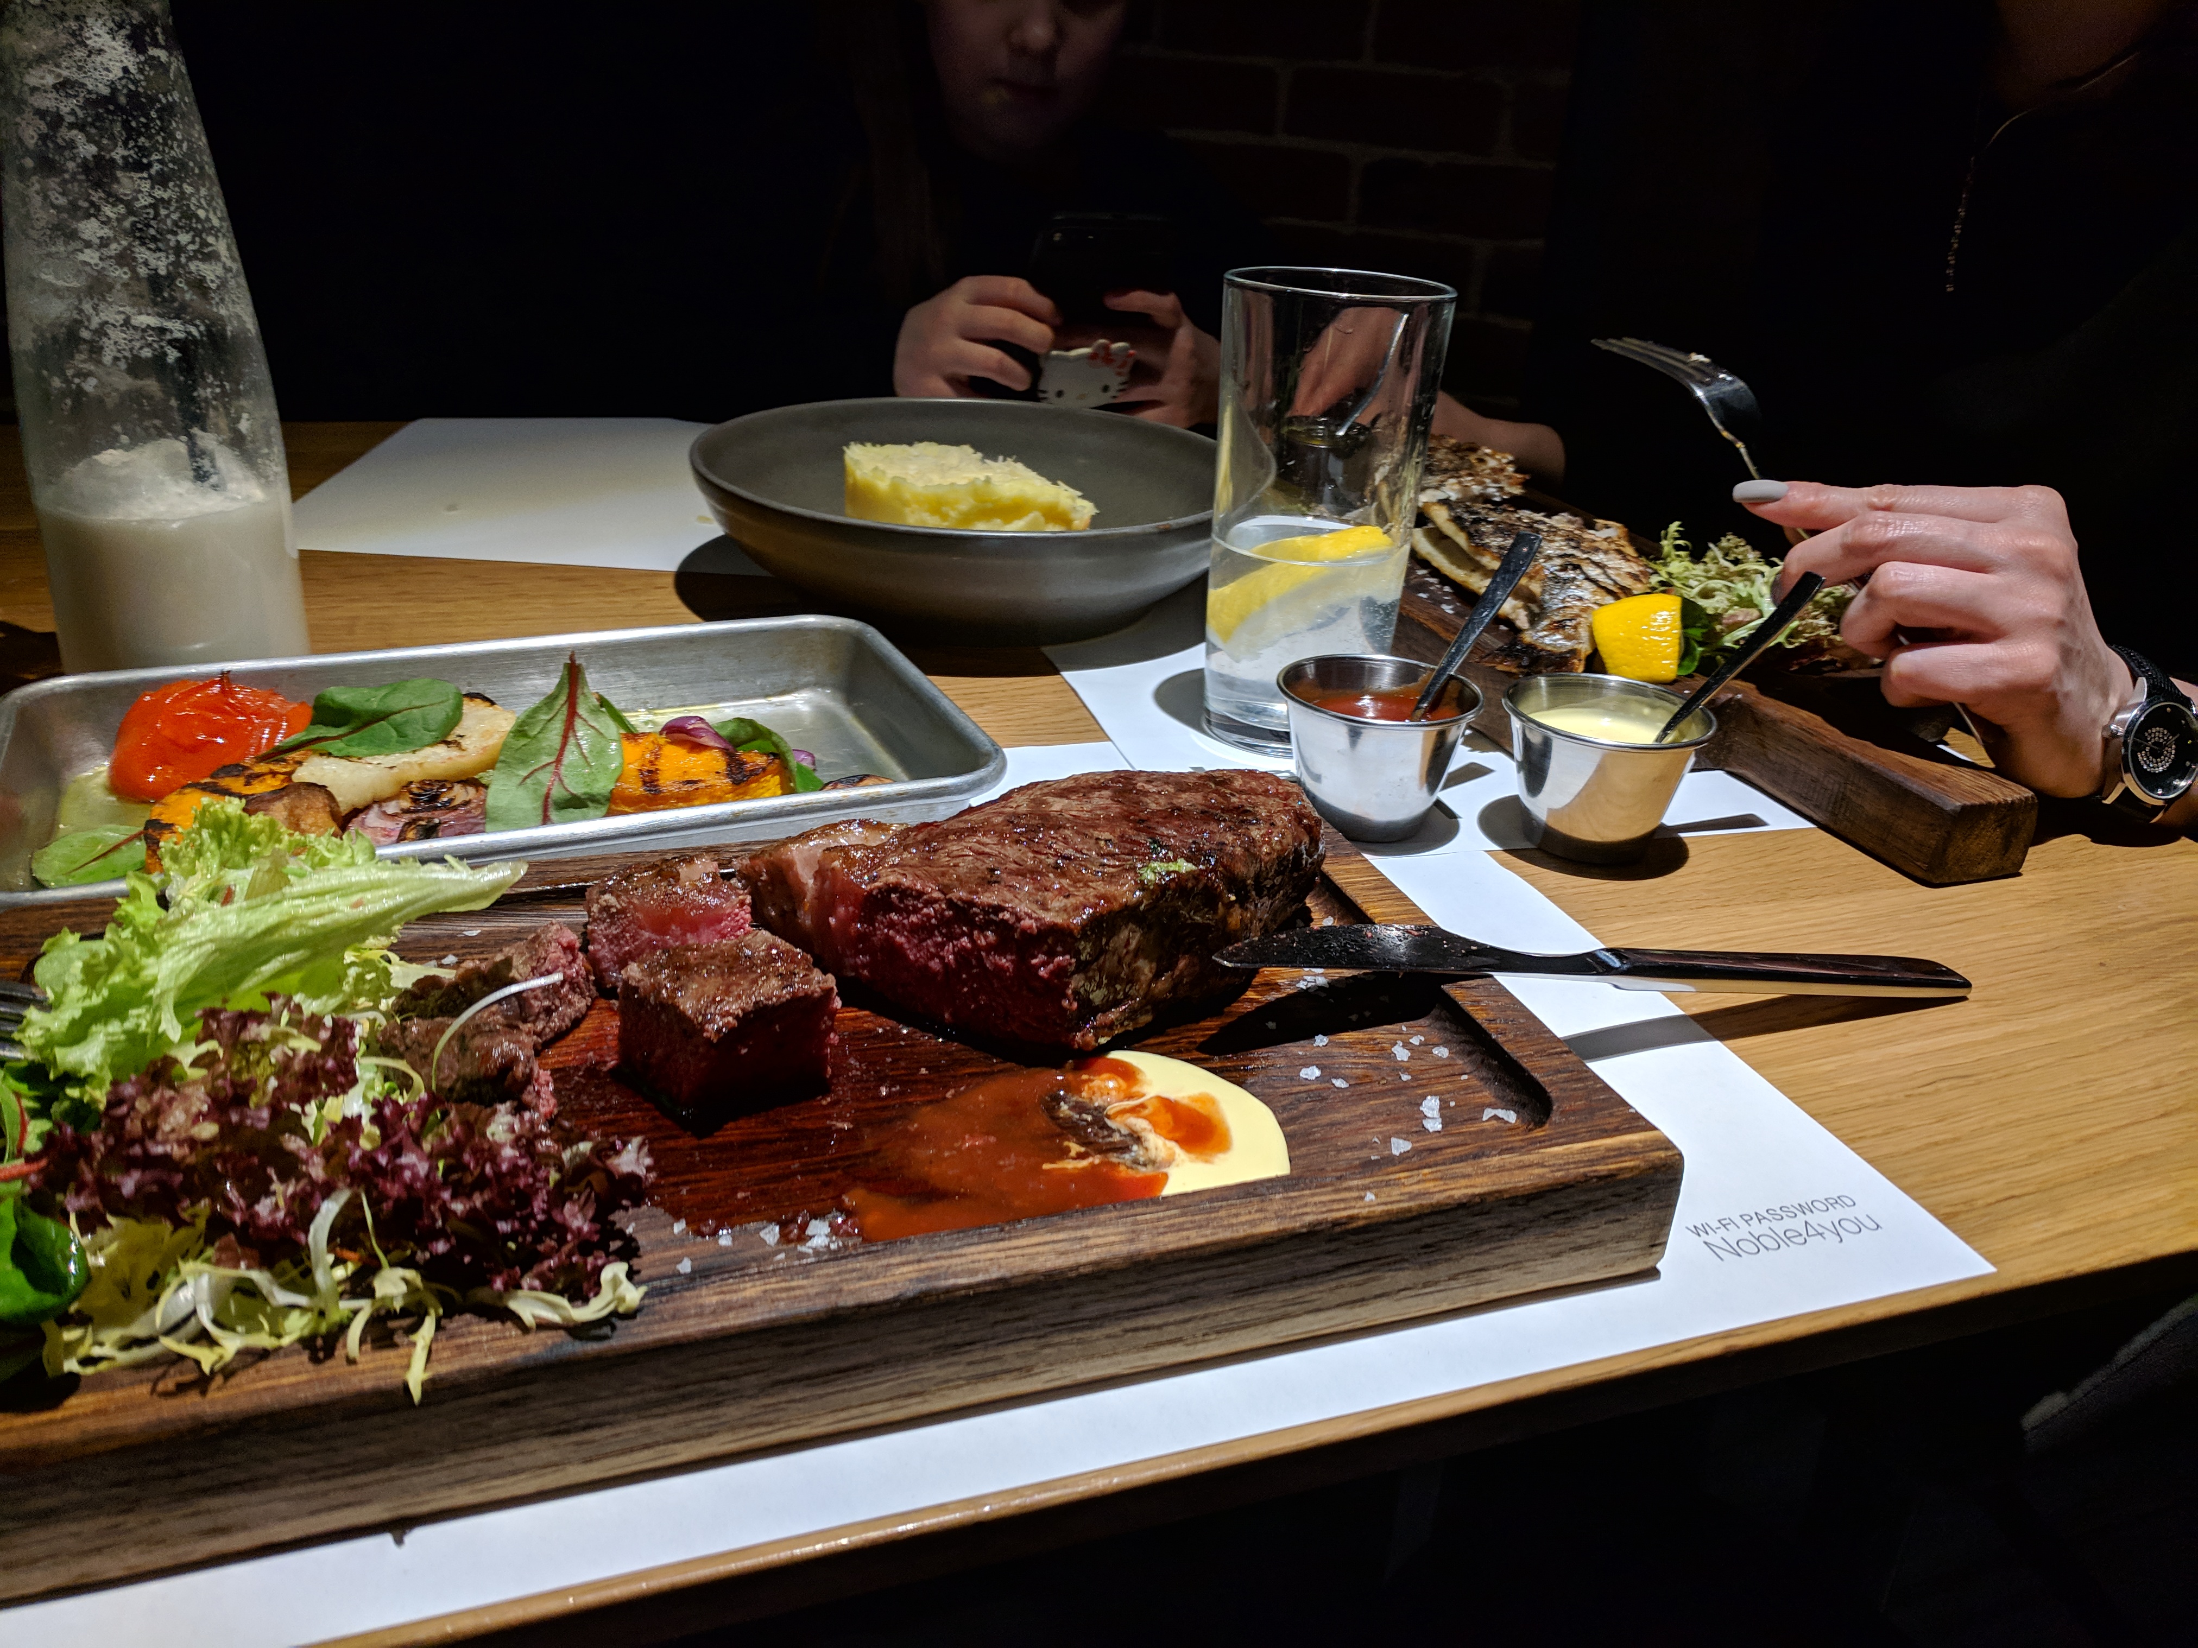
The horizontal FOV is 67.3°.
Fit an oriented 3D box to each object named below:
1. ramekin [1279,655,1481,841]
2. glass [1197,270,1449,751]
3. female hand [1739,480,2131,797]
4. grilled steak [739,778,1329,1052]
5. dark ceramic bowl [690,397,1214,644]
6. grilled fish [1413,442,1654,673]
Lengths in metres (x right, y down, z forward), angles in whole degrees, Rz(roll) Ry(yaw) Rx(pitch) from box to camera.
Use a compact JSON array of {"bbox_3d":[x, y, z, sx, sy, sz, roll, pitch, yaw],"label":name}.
[{"bbox_3d":[0.084,-0.021,0.507,0.062,0.043,0.062,3,25,-1],"label":"ramekin"},{"bbox_3d":[0.073,-0.104,0.555,0.074,0.150,0.074,3,25,-1],"label":"glass"},{"bbox_3d":[0.263,-0.057,0.520,0.122,0.090,0.075,-1,25,-9],"label":"female hand"},{"bbox_3d":[-0.003,0.015,0.390,0.135,0.031,0.082,-16,31,-36],"label":"grilled steak"},{"bbox_3d":[-0.047,-0.123,0.686,0.237,0.061,0.237,3,25,-1],"label":"dark ceramic bowl"},{"bbox_3d":[0.182,-0.130,0.715,0.095,0.036,0.275,1,25,-5],"label":"grilled fish"}]

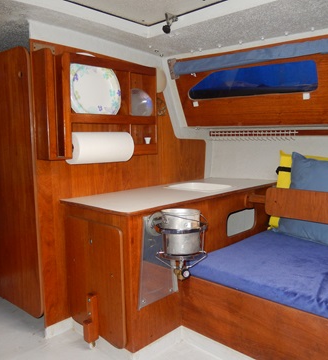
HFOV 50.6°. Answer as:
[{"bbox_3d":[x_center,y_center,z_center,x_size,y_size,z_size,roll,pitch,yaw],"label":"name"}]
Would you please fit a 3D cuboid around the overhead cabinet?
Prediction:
[{"bbox_3d":[-0.261,-0.304,1.480,0.110,0.408,0.564,5,8,43],"label":"overhead cabinet"}]

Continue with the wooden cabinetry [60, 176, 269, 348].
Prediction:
[{"bbox_3d":[0.098,0.285,1.671,0.442,0.480,1.076,5,8,43],"label":"wooden cabinetry"}]

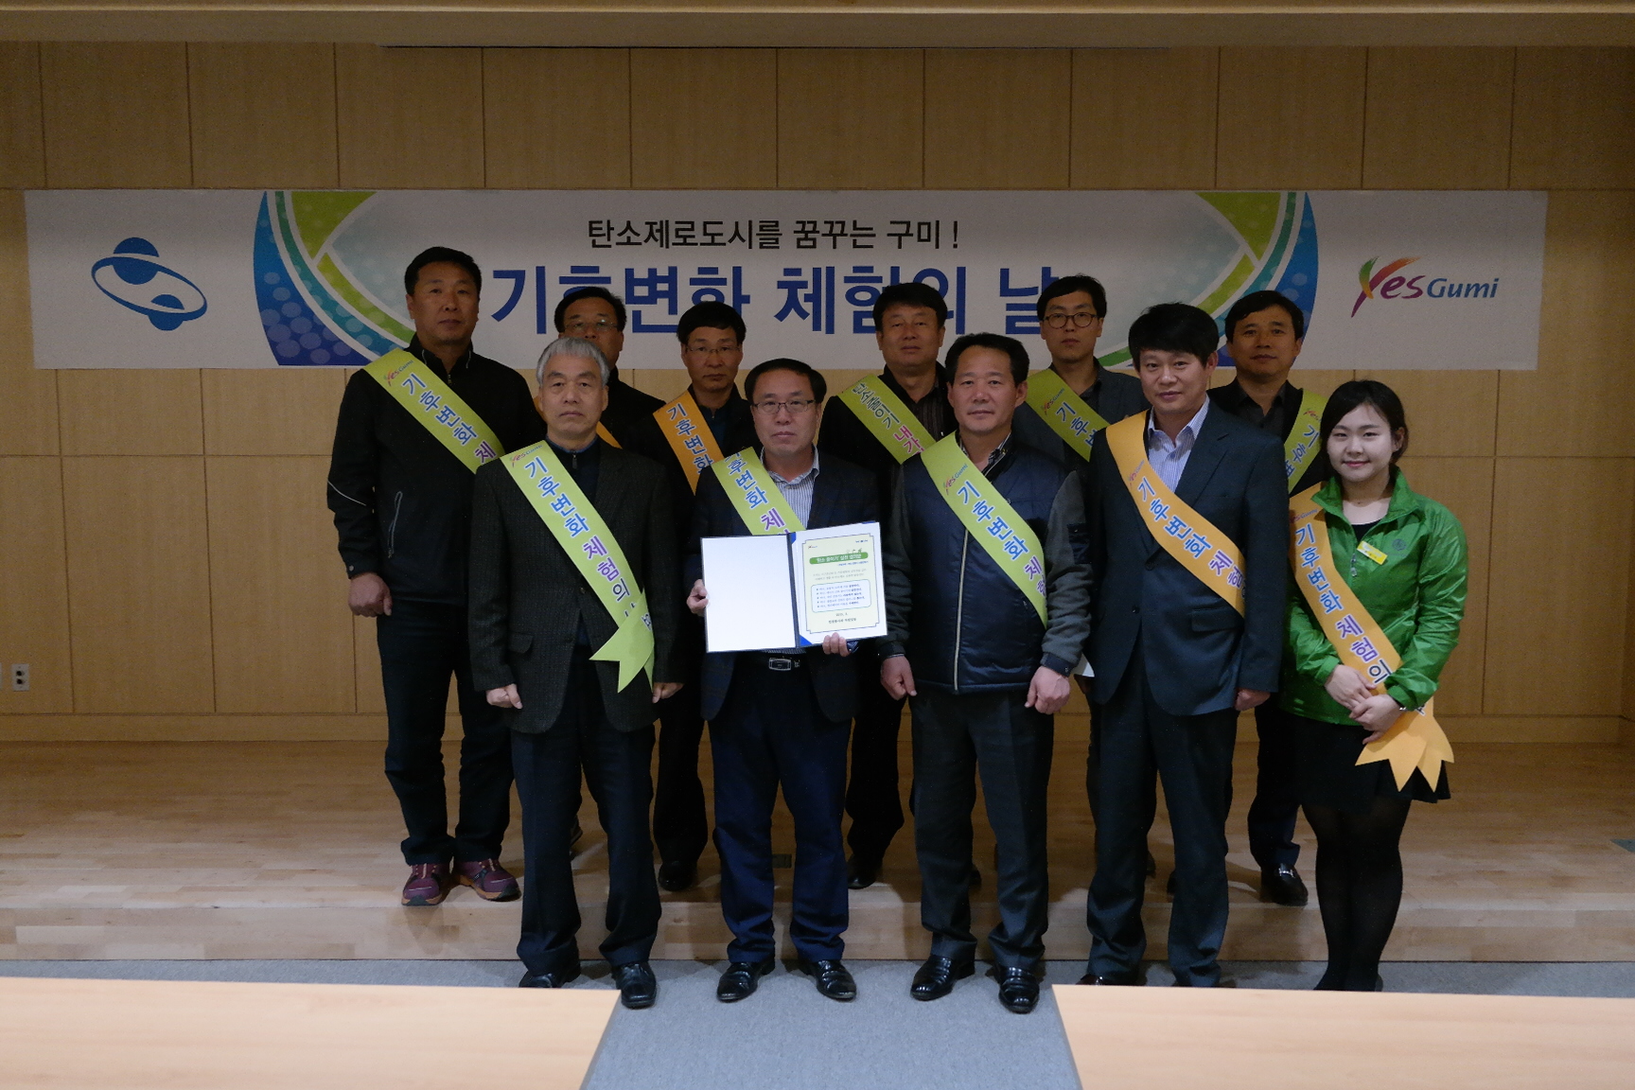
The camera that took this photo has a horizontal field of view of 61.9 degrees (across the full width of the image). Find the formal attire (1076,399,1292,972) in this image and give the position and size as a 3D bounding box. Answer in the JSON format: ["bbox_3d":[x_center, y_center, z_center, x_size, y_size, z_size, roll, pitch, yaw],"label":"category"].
[{"bbox_3d":[0.929,0.394,3.476,0.500,1.517,0.310,1,6,14],"label":"formal attire"}]

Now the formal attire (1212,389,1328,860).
[{"bbox_3d":[1.292,0.236,3.970,0.500,1.431,0.300,1,6,8],"label":"formal attire"}]

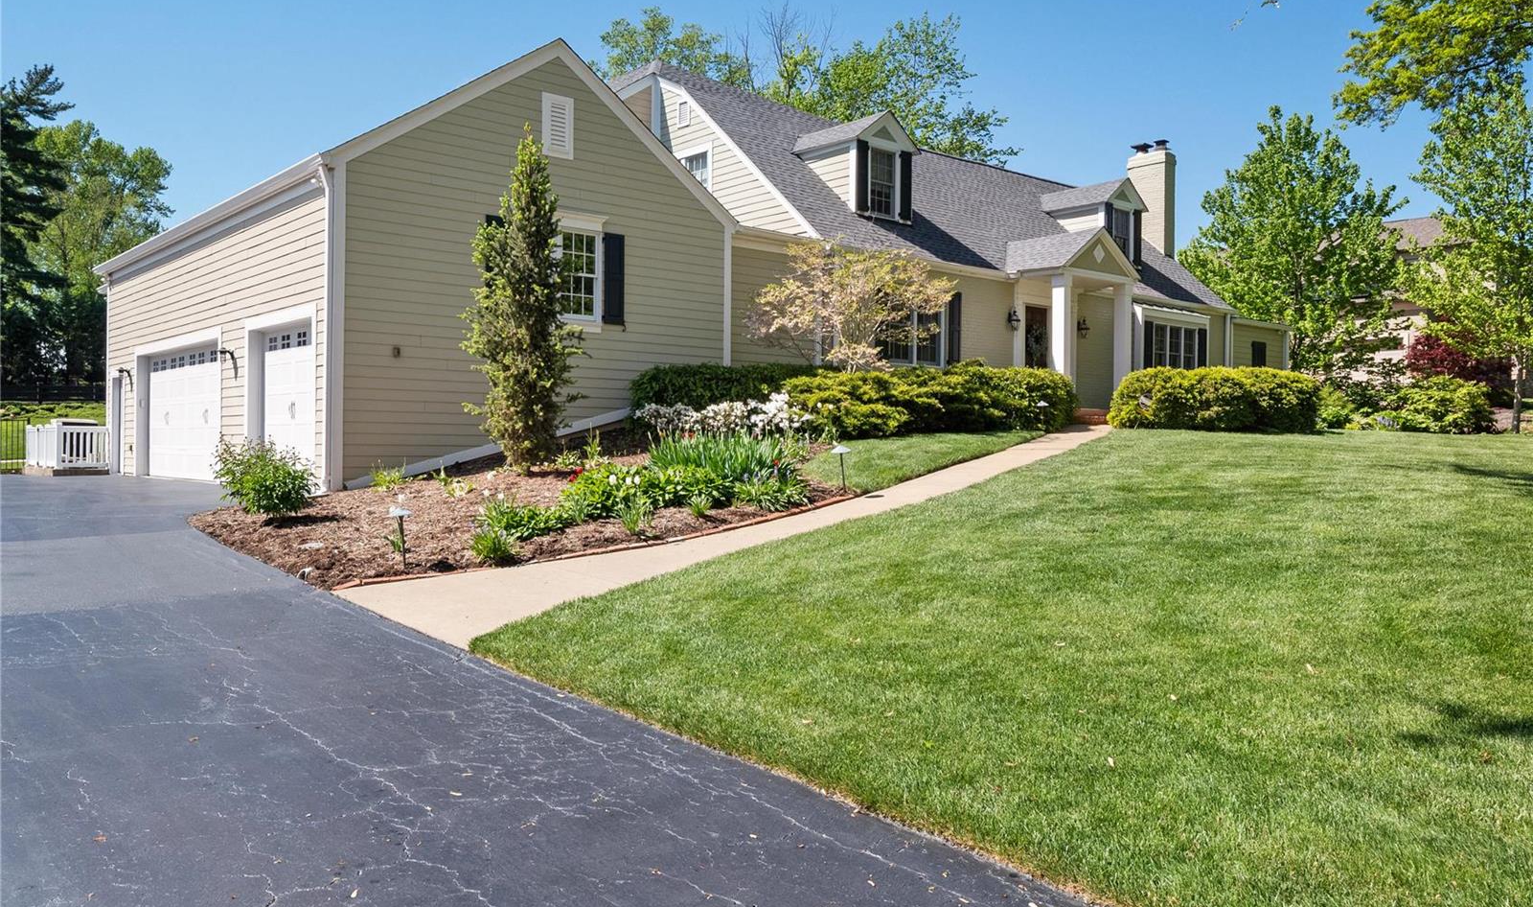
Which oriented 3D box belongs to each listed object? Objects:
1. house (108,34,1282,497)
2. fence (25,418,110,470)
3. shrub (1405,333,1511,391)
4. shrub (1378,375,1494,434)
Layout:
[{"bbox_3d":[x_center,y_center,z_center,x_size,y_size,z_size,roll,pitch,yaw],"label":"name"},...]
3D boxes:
[{"bbox_3d":[0.600,-3.900,25.400,25.200,8.800,13.400,0,0,-40],"label":"house"},{"bbox_3d":[-14.300,-0.140,22.500,1.100,0.950,2.300,0,0,-40],"label":"fence"},{"bbox_3d":[17.300,-2.050,27.700,2.700,1.950,2.500,1,0,0],"label":"shrub"},{"bbox_3d":[15.109,-1.095,25.000,2.400,1.350,2.000,0,1,-30],"label":"shrub"}]

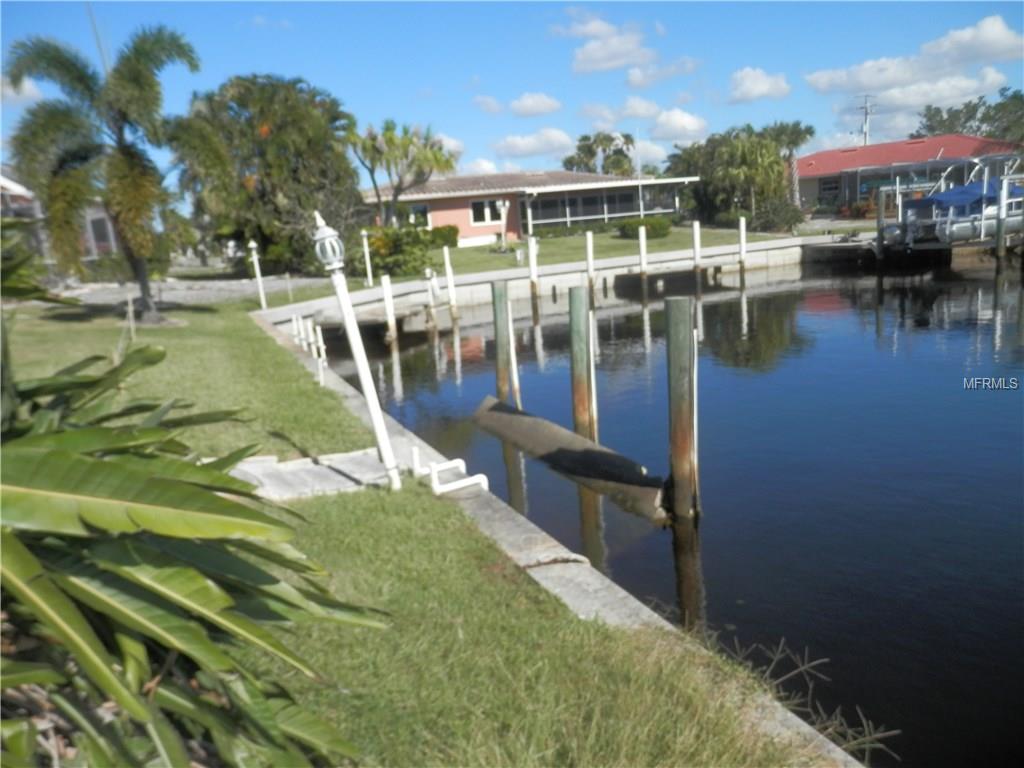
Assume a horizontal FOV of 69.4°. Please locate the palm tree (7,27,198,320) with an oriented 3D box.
[{"bbox_3d":[-9.645,-5.023,18.316,4.700,6.918,4.400,-5,13,0],"label":"palm tree"}]

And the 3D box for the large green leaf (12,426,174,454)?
[{"bbox_3d":[-1.352,0.183,2.400,0.550,0.090,0.200,-5,13,0],"label":"large green leaf"}]

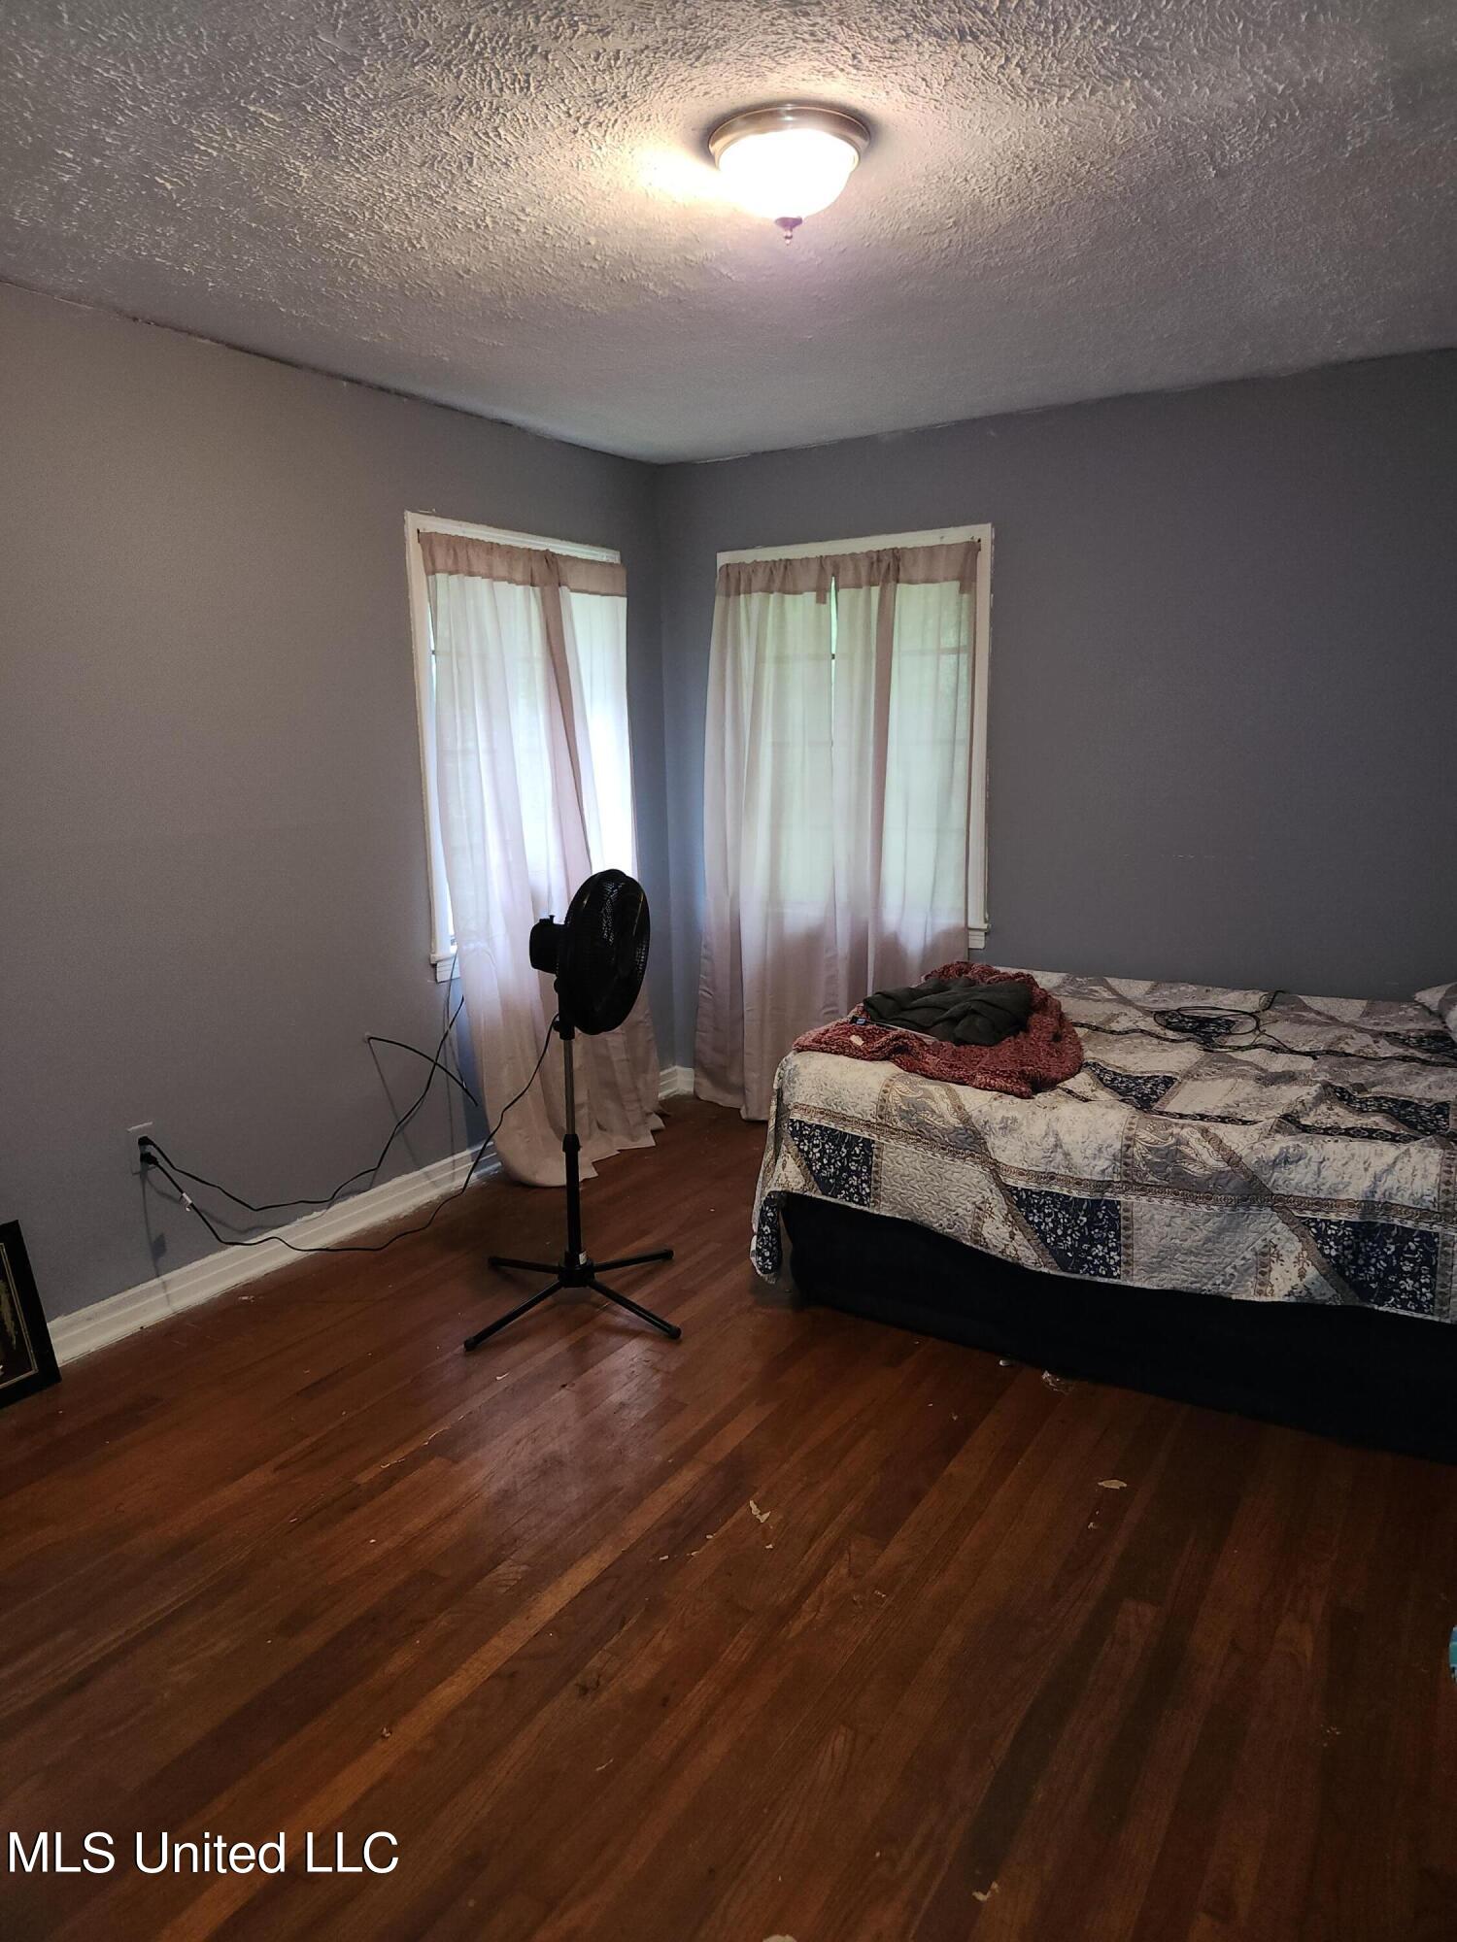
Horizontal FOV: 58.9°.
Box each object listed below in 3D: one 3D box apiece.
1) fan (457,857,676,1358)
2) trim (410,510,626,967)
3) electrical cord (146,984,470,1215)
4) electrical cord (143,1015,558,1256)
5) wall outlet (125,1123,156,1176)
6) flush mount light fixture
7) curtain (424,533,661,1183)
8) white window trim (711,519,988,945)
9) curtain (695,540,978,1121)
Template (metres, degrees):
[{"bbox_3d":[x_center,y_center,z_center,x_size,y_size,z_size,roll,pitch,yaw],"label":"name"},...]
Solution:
[{"bbox_3d":[-0.401,0.305,3.274,0.517,1.114,0.507,-2,10,-5],"label":"fan"},{"bbox_3d":[-0.637,-0.742,4.349,0.070,1.408,1.095,5,12,31],"label":"trim"},{"bbox_3d":[-1.111,0.399,3.678,0.085,0.547,1.204,5,12,31],"label":"electrical cord"},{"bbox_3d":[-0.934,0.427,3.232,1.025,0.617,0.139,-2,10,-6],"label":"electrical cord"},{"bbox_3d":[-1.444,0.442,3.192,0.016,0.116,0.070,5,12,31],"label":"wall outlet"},{"bbox_3d":[0.100,-1.328,2.190,0.279,0.159,0.279,-1,10,0],"label":"flush mount light fixture"},{"bbox_3d":[-0.505,-0.366,4.351,0.308,2.050,1.055,5,12,31],"label":"curtain"},{"bbox_3d":[0.419,-0.811,4.619,1.095,1.418,0.070,5,12,31],"label":"white window trim"},{"bbox_3d":[0.305,-0.440,4.656,1.174,2.050,0.209,5,12,31],"label":"curtain"}]

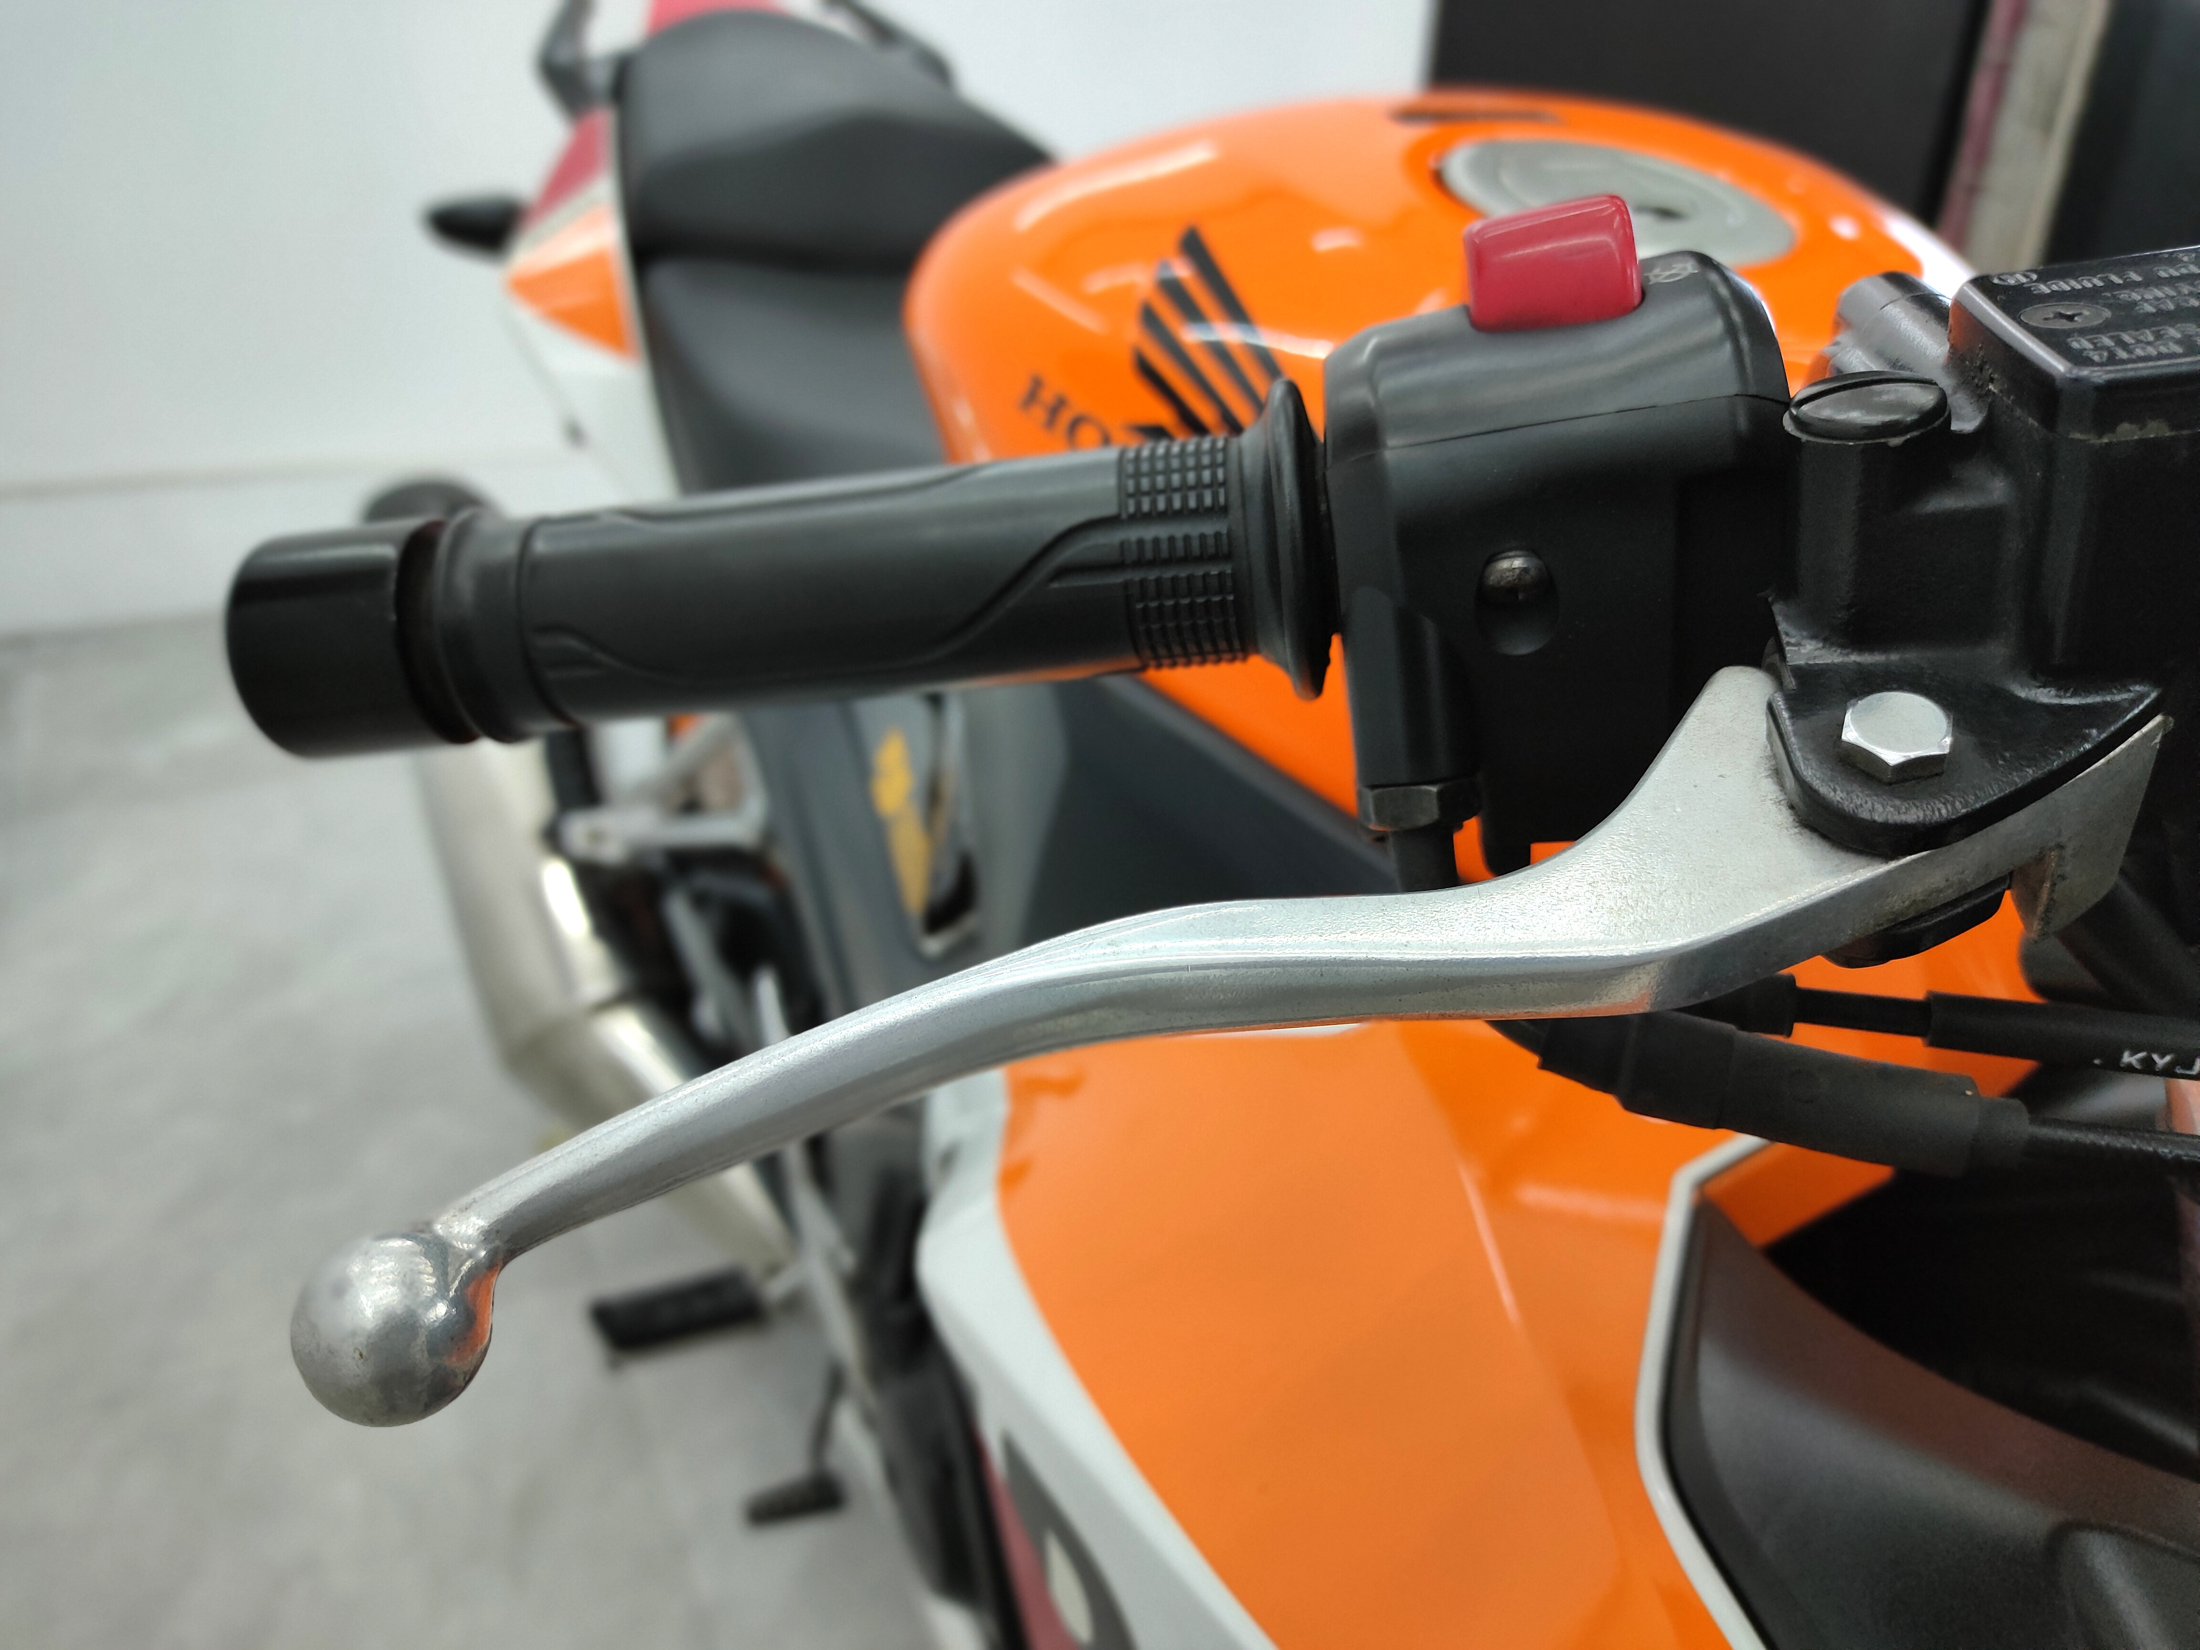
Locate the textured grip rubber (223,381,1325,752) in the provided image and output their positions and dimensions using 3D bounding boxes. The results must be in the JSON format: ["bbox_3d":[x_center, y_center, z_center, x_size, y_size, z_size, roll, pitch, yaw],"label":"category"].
[{"bbox_3d":[-0.043,-0.031,0.274,0.147,0.041,0.041,-5,39,9],"label":"textured grip rubber"}]

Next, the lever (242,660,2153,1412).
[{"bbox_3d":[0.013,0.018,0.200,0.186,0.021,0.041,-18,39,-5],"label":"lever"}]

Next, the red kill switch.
[{"bbox_3d":[0.058,-0.072,0.261,0.022,0.015,0.015,-5,39,9],"label":"red kill switch"}]

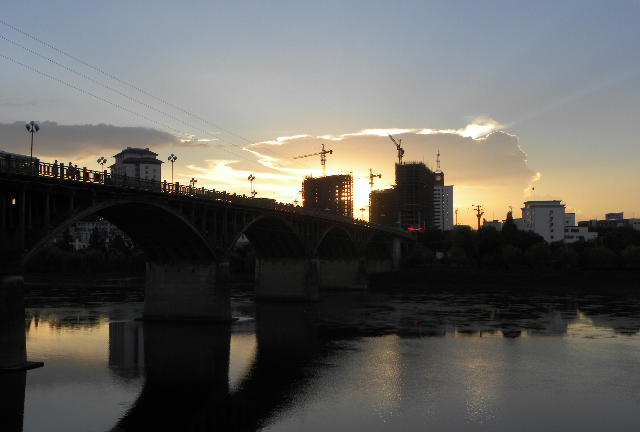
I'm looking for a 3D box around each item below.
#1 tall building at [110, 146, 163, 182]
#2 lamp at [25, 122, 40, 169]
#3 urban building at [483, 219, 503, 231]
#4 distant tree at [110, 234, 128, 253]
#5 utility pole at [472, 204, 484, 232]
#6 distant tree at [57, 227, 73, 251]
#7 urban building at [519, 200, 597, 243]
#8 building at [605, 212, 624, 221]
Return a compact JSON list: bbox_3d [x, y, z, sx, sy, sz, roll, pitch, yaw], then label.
[{"bbox_3d":[-119.505,-12.408,495.000,25.000,64.000,28.000,1,-3,-27],"label":"tall building"},{"bbox_3d":[-27.100,-6.509,71.500,1.270,4.800,1.270,-1,-3,16],"label":"lamp"},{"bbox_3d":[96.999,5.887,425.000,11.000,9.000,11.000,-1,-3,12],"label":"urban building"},{"bbox_3d":[-85.966,12.005,325.000,7.700,8.000,7.500,0,-2,-11],"label":"distant tree"},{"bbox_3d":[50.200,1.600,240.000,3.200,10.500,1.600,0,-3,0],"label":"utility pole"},{"bbox_3d":[-125.907,11.873,375.000,7.300,11.500,7.300,0,-2,0],"label":"distant tree"},{"bbox_3d":[125.753,3.675,398.000,34.000,23.000,30.000,0,-2,8],"label":"urban building"},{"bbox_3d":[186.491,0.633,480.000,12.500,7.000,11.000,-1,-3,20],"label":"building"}]

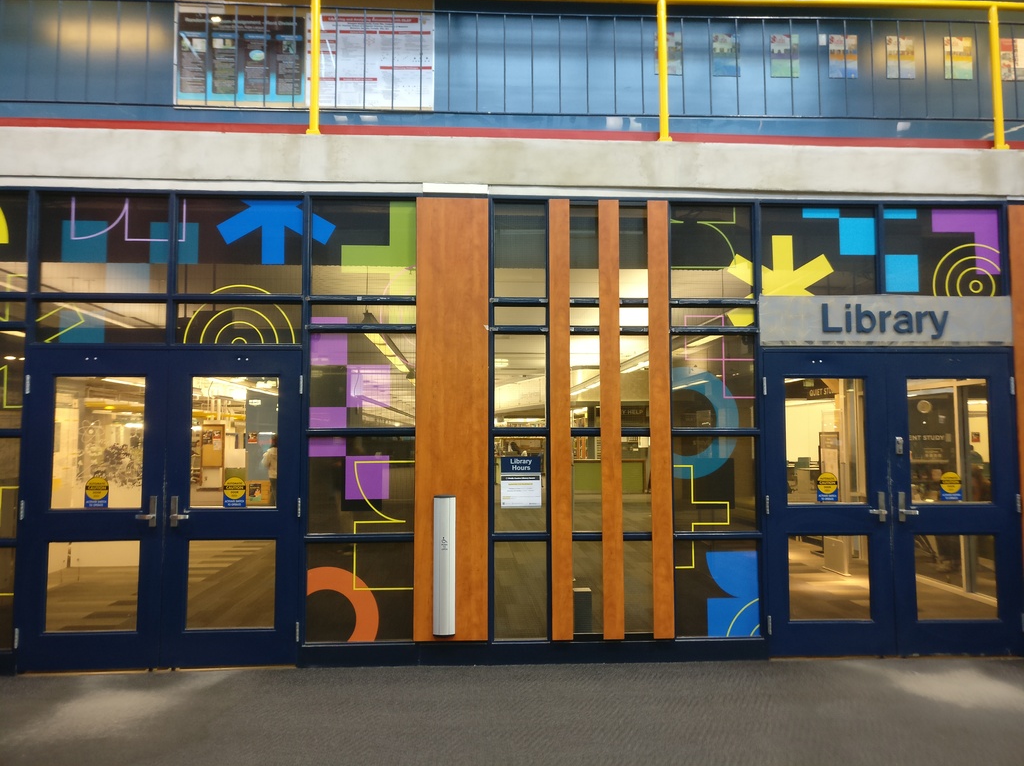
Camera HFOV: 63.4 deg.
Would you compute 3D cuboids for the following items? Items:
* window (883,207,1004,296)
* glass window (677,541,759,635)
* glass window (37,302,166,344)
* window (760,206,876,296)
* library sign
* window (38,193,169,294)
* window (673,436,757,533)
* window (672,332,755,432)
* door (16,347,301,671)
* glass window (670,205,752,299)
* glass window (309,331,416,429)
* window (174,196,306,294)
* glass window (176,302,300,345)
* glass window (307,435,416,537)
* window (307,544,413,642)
[{"bbox_3d":[3.158,-0.966,6.061,0.903,0.673,0.050,0,-4,-3],"label":"window"},{"bbox_3d":[1.436,1.434,5.779,0.605,0.676,0.050,0,-4,-3],"label":"glass window"},{"bbox_3d":[-2.807,-0.411,5.675,0.861,0.283,0.050,0,-4,-3],"label":"glass window"},{"bbox_3d":[2.228,-0.962,6.008,0.854,0.678,0.050,0,-4,-3],"label":"window"},{"bbox_3d":[2.689,-0.447,5.925,1.858,0.368,0.070,0,-4,-3],"label":"library sign"},{"bbox_3d":[-2.827,-0.965,5.743,0.880,0.704,0.050,0,-4,-3],"label":"window"},{"bbox_3d":[1.438,0.717,5.848,0.596,0.684,0.050,0,-4,-3],"label":"window"},{"bbox_3d":[1.438,-0.009,5.887,0.609,0.677,0.050,0,-4,-3],"label":"window"},{"bbox_3d":[-2.364,0.842,5.600,1.831,2.143,0.060,0,-4,-3],"label":"door"},{"bbox_3d":[1.439,-0.940,5.957,0.605,0.679,0.050,0,-4,-3],"label":"glass window"},{"bbox_3d":[-1.034,-0.015,5.755,0.737,0.676,0.050,0,-4,-3],"label":"glass window"},{"bbox_3d":[-1.895,-0.965,5.790,0.871,0.699,0.050,0,-4,-3],"label":"window"},{"bbox_3d":[-1.887,-0.409,5.732,0.850,0.300,0.050,0,-4,-3],"label":"glass window"},{"bbox_3d":[-1.031,0.701,5.694,0.726,0.673,0.050,0,-4,-3],"label":"glass window"},{"bbox_3d":[-1.033,1.424,5.655,0.738,0.682,0.050,0,-4,-3],"label":"window"}]

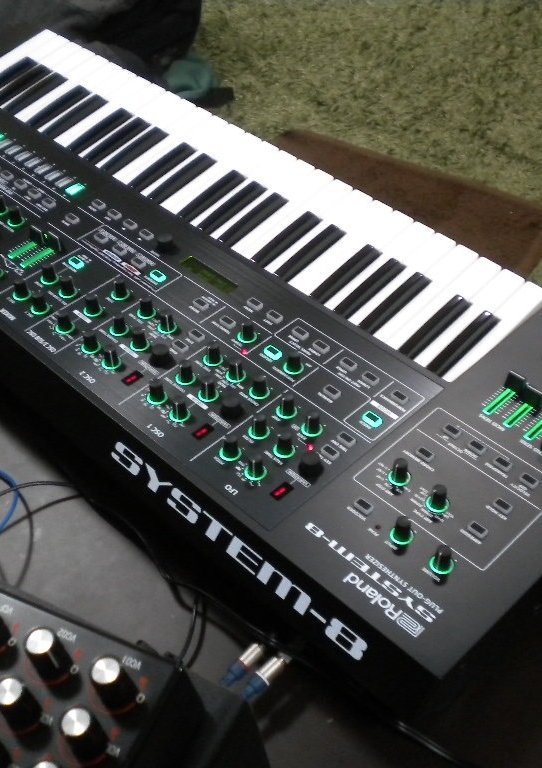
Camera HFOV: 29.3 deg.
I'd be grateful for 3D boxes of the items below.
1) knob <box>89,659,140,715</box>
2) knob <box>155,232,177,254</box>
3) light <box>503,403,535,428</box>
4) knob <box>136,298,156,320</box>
[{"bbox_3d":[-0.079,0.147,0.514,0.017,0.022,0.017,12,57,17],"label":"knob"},{"bbox_3d":[-0.090,-0.122,0.898,0.019,0.011,0.019,-1,45,1],"label":"knob"},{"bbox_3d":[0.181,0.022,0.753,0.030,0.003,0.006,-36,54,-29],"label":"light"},{"bbox_3d":[-0.101,-0.062,0.840,0.015,0.015,0.015,-1,45,1],"label":"knob"}]

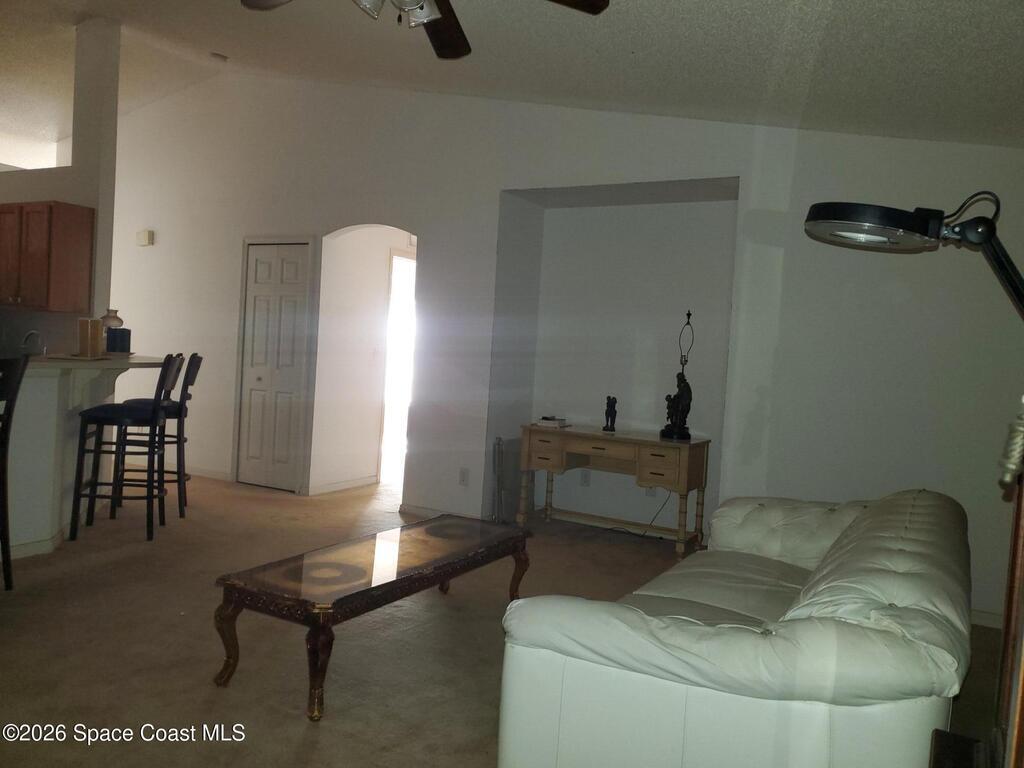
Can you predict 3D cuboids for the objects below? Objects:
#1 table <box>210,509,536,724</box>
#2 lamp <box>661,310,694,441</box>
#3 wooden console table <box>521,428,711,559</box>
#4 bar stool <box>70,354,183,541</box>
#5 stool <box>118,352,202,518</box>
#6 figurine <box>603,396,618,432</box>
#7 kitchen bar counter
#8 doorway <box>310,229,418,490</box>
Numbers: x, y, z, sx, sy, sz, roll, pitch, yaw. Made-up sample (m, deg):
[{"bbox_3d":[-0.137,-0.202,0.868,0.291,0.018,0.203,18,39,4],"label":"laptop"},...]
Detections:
[{"bbox_3d":[-0.490,0.901,3.247,0.509,0.394,1.450,5,3,29],"label":"table"},{"bbox_3d":[1.160,-0.069,5.355,0.190,0.889,0.150,5,3,32],"label":"lamp"},{"bbox_3d":[0.699,0.715,5.441,1.255,0.737,0.451,5,3,32],"label":"wooden console table"},{"bbox_3d":[-2.372,0.361,4.767,0.500,1.130,0.430,3,2,-15],"label":"bar stool"},{"bbox_3d":[-2.461,0.338,5.352,0.500,1.120,0.430,3,2,-19],"label":"stool"},{"bbox_3d":[0.719,0.216,5.576,0.090,0.251,0.070,4,2,25],"label":"figurine"},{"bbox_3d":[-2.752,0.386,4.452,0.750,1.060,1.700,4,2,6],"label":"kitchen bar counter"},{"bbox_3d":[-1.152,-0.148,6.079,0.880,2.190,0.140,4,2,26],"label":"doorway"}]

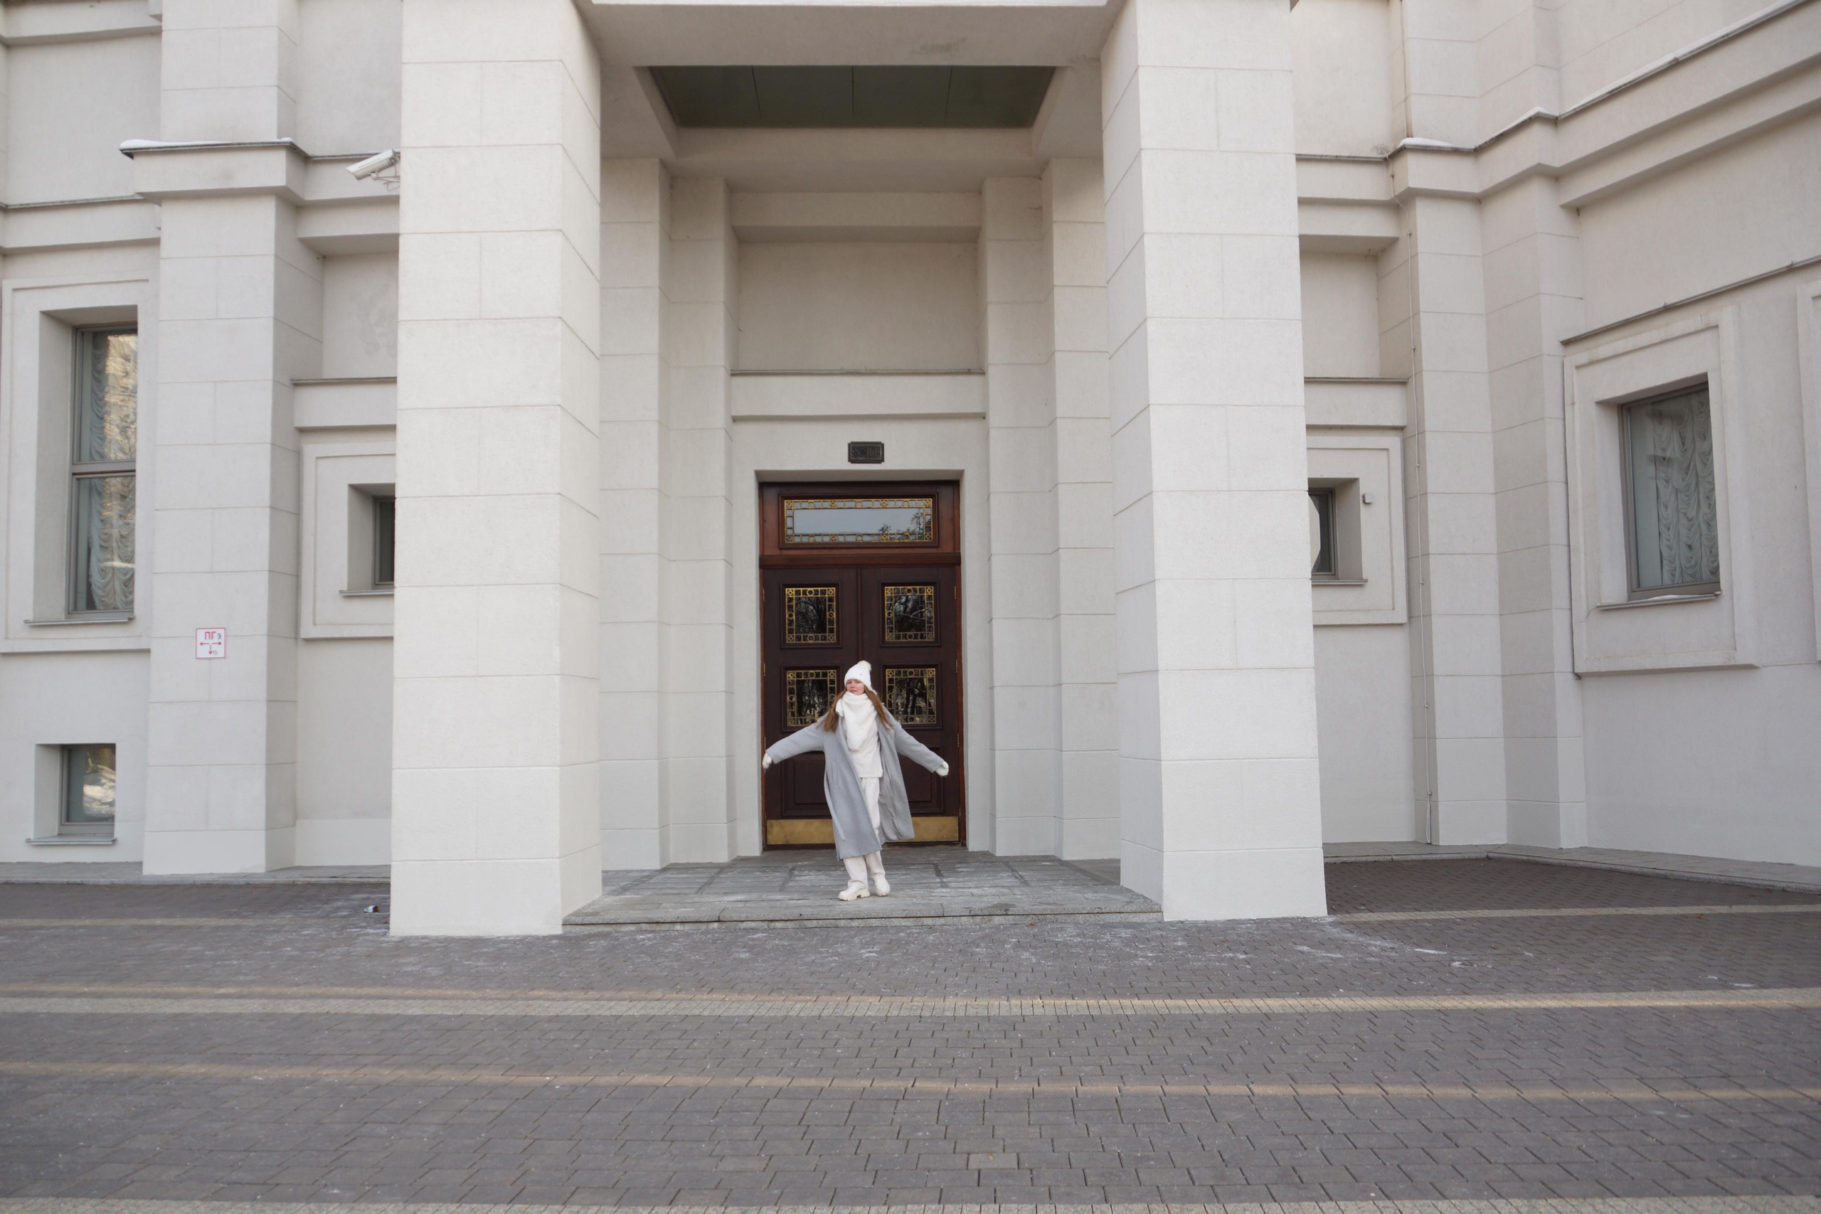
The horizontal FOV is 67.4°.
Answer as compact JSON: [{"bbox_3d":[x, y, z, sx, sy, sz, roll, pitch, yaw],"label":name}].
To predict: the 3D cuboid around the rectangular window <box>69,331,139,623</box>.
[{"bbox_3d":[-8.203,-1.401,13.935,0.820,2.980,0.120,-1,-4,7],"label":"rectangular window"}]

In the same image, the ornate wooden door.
[{"bbox_3d":[-0.467,0.554,13.388,1.945,3.586,0.150,-1,-4,-2],"label":"ornate wooden door"}]

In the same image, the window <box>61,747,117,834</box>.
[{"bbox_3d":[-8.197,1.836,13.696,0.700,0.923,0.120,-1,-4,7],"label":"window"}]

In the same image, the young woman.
[{"bbox_3d":[-0.394,1.242,9.897,1.320,1.699,0.500,-2,-4,12],"label":"young woman"}]

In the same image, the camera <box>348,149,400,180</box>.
[{"bbox_3d":[-3.769,-3.097,9.584,0.350,0.110,0.110,-20,-7,6],"label":"camera"}]

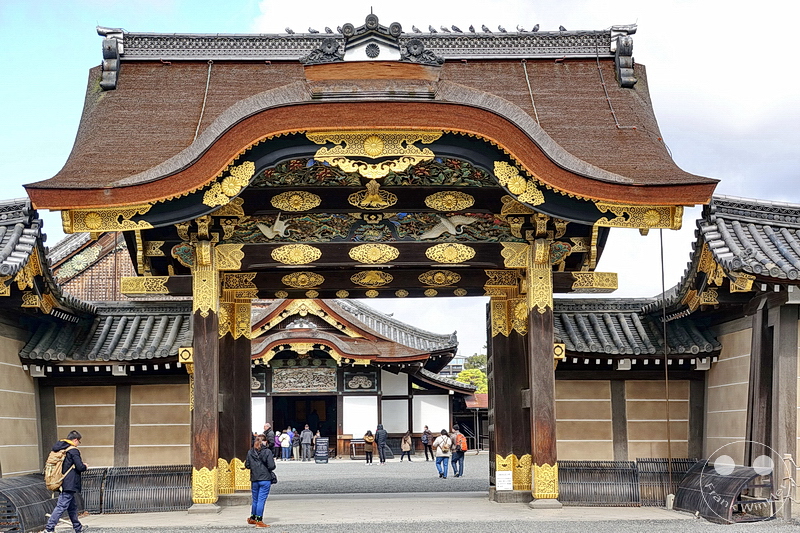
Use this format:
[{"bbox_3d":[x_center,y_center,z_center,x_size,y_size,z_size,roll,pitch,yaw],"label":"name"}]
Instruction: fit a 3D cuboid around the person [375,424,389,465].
[{"bbox_3d":[-0.817,7.874,53.008,0.540,1.770,0.380,3,-9,-27],"label":"person"}]

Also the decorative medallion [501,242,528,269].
[{"bbox_3d":[2.464,-0.231,25.871,0.599,0.570,0.120,0,-8,-3],"label":"decorative medallion"}]

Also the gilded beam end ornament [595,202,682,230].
[{"bbox_3d":[4.942,-1.010,24.935,1.840,0.588,0.220,0,-8,-3],"label":"gilded beam end ornament"}]

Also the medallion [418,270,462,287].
[{"bbox_3d":[0.918,0.273,27.631,0.991,0.378,0.080,0,-8,-3],"label":"medallion"}]

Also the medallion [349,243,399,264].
[{"bbox_3d":[-0.554,-0.275,25.843,1.088,0.460,0.070,0,-8,-3],"label":"medallion"}]

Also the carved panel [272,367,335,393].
[{"bbox_3d":[-4.699,5.593,59.215,3.171,1.253,0.150,0,-8,-3],"label":"carved panel"}]

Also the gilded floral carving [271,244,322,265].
[{"bbox_3d":[-2.213,-0.258,25.762,1.096,0.447,0.070,0,-8,-3],"label":"gilded floral carving"}]

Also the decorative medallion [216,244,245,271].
[{"bbox_3d":[-3.603,-0.185,25.589,0.605,0.563,0.120,0,-8,-3],"label":"decorative medallion"}]

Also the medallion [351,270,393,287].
[{"bbox_3d":[-0.641,0.286,27.559,0.979,0.382,0.080,0,-8,-3],"label":"medallion"}]

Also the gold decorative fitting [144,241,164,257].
[{"bbox_3d":[-6.326,-0.445,31.016,0.537,0.418,0.150,0,-8,-3],"label":"gold decorative fitting"}]

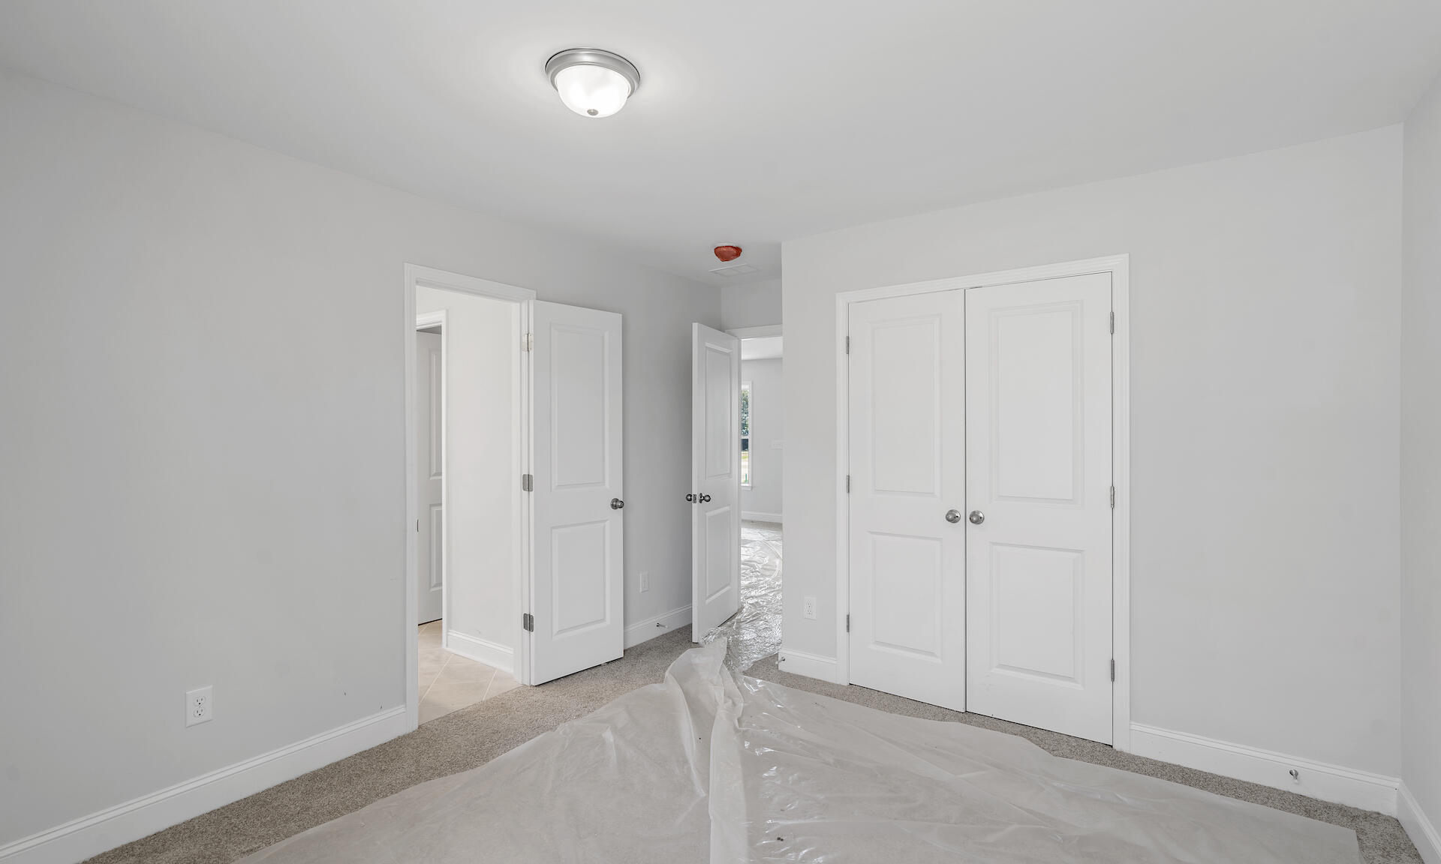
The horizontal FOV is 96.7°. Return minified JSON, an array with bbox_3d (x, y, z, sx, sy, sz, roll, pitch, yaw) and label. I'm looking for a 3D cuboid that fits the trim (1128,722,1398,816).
[{"bbox_3d":[2.068,1.297,2.493,0.800,0.137,0.016,0,0,35],"label":"trim"}]

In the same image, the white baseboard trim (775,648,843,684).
[{"bbox_3d":[0.487,1.301,3.580,0.371,0.135,0.016,0,0,35],"label":"white baseboard trim"}]

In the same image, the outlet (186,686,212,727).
[{"bbox_3d":[-1.867,0.986,2.296,0.009,0.120,0.075,0,0,35],"label":"outlet"}]

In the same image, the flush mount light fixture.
[{"bbox_3d":[-0.382,-1.016,1.930,0.277,0.118,0.277,0,0,0],"label":"flush mount light fixture"}]

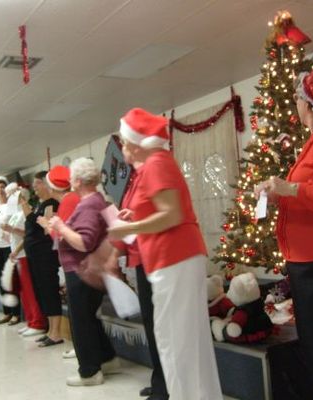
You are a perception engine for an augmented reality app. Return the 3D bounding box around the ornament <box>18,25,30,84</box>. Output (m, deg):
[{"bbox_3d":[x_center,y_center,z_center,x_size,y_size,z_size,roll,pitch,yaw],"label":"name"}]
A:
[{"bbox_3d":[-1.059,-1.177,4.365,0.075,0.480,0.075,-3,-3,-31],"label":"ornament"}]

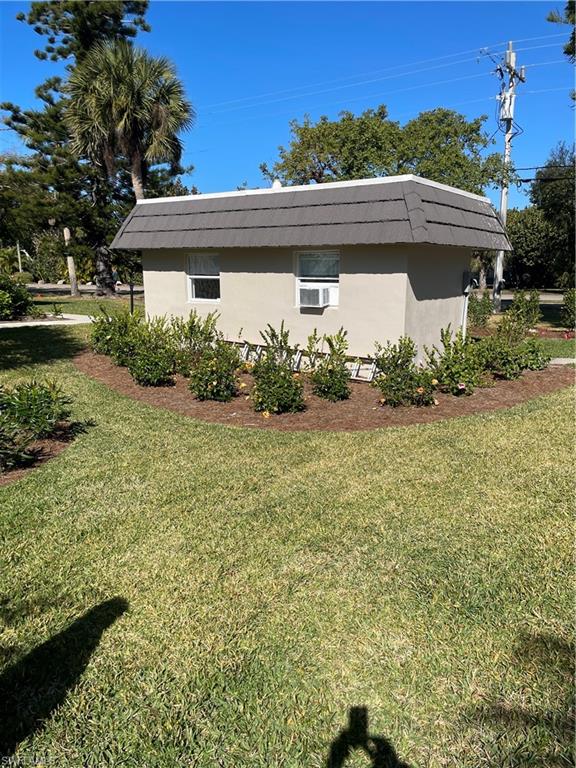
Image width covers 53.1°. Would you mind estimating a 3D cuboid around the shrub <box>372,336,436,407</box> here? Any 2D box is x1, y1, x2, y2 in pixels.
[{"bbox_3d":[1.708,-0.235,8.336,0.907,0.907,0.834,3,12,11],"label":"shrub"}]

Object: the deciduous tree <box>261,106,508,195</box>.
[{"bbox_3d":[3.066,-5.087,17.631,7.400,6.300,6.400,0,12,0],"label":"deciduous tree"}]

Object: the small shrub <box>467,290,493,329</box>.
[{"bbox_3d":[5.422,-2.108,16.262,0.800,1.044,0.780,0,12,0],"label":"small shrub"}]

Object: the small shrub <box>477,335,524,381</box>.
[{"bbox_3d":[3.396,-0.422,9.106,0.740,0.659,0.700,0,12,0],"label":"small shrub"}]

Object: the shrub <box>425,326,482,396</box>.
[{"bbox_3d":[2.638,-0.418,9.073,0.895,0.973,0.823,4,12,16],"label":"shrub"}]

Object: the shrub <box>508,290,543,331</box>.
[{"bbox_3d":[6.525,-2.047,15.796,1.000,1.122,0.920,0,12,0],"label":"shrub"}]

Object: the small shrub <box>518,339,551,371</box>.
[{"bbox_3d":[4.722,-0.597,11.026,0.634,0.547,0.583,5,13,23],"label":"small shrub"}]

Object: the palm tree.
[{"bbox_3d":[-5.180,-6.724,19.548,4.232,9.062,4.147,-3,12,-14],"label":"palm tree"}]

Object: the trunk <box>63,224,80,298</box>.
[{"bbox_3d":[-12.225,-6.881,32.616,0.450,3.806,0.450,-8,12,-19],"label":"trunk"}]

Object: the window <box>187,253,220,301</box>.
[{"bbox_3d":[-1.706,-2.156,11.712,0.920,0.975,0.110,8,14,35],"label":"window"}]

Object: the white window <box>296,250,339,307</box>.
[{"bbox_3d":[0.523,-1.729,9.524,0.880,0.950,0.150,8,14,34],"label":"white window"}]

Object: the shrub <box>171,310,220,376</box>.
[{"bbox_3d":[-1.694,-0.777,10.442,0.887,1.102,0.816,-2,12,-9],"label":"shrub"}]

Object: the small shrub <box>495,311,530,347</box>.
[{"bbox_3d":[4.809,-1.166,12.325,0.750,0.806,0.700,0,12,0],"label":"small shrub"}]

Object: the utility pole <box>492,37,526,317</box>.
[{"bbox_3d":[7.656,-7.169,20.590,0.900,9.200,0.700,0,12,0],"label":"utility pole"}]

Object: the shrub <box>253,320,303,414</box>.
[{"bbox_3d":[-0.117,-0.215,7.058,0.660,1.074,0.640,0,12,0],"label":"shrub"}]

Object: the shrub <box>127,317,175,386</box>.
[{"bbox_3d":[-2.302,-0.578,9.538,0.779,1.074,0.716,-3,12,-13],"label":"shrub"}]

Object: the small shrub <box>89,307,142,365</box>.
[{"bbox_3d":[-3.217,-0.916,10.663,0.930,0.955,0.850,0,12,0],"label":"small shrub"}]

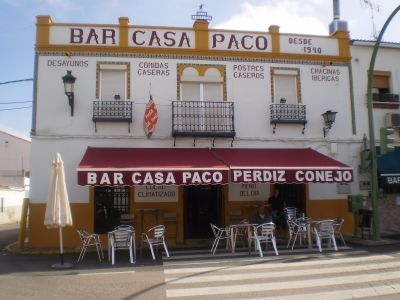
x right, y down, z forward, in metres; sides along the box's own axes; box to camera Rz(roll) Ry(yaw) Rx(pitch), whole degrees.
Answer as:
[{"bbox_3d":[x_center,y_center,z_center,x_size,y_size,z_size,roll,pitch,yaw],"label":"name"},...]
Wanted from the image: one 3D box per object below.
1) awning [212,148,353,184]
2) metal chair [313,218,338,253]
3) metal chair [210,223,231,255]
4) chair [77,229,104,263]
[{"bbox_3d":[2.112,0.386,11.248,3.100,1.121,2.500,0,-6,-9],"label":"awning"},{"bbox_3d":[3.117,2.137,10.478,0.550,0.755,0.560,1,-6,-17],"label":"metal chair"},{"bbox_3d":[0.540,2.208,10.413,0.560,0.755,0.550,0,-6,-7],"label":"metal chair"},{"bbox_3d":[-2.634,2.300,10.050,0.560,0.770,0.540,0,-6,-9],"label":"chair"}]

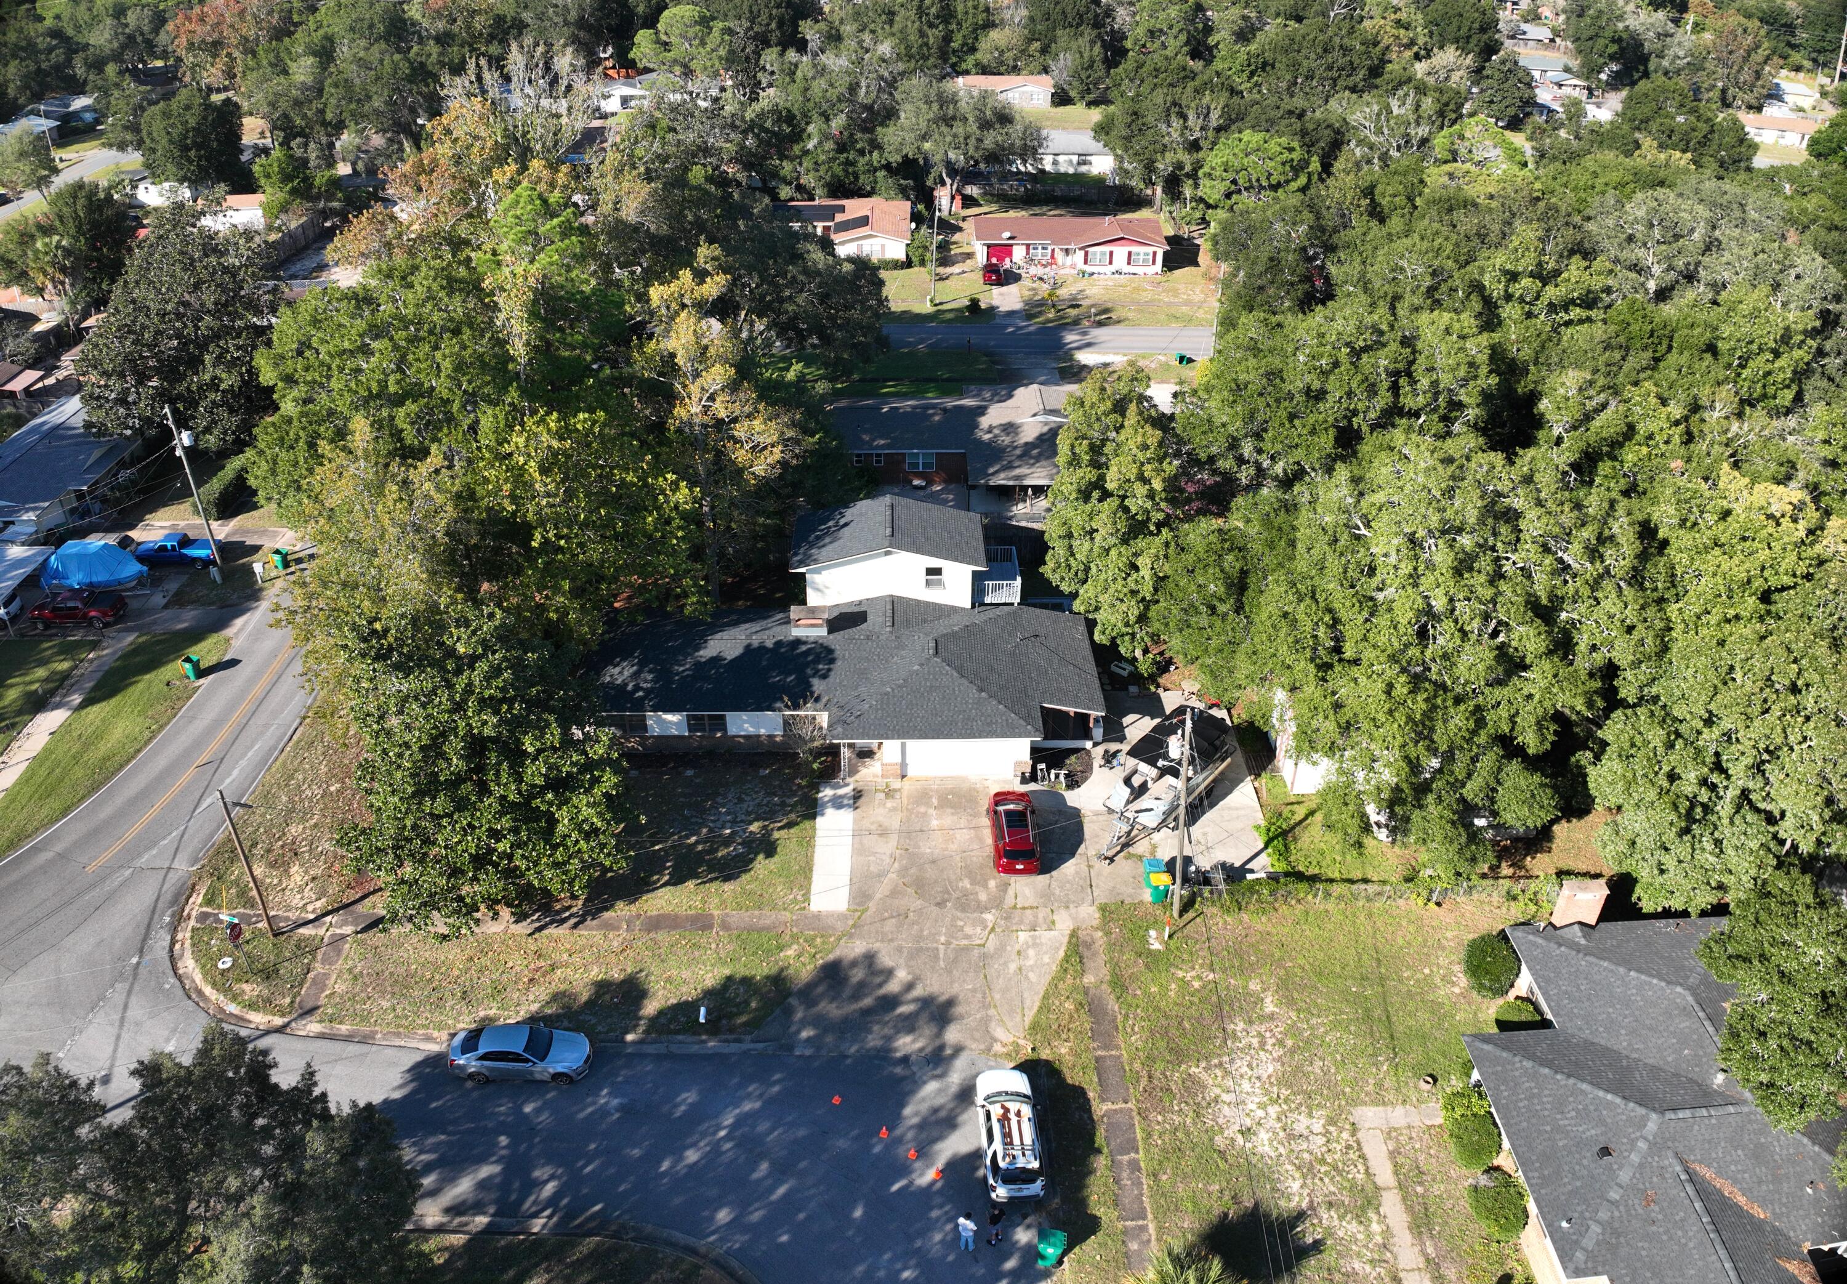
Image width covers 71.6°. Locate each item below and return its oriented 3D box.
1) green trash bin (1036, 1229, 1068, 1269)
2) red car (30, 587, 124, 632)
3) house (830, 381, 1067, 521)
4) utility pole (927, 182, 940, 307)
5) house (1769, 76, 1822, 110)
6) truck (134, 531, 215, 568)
[{"bbox_3d":[3.914,18.542,39.125,0.860,1.080,0.700,3,33,5],"label":"green trash bin"},{"bbox_3d":[-46.212,-1.836,69.900,4.880,1.740,1.820,-1,33,-1],"label":"red car"},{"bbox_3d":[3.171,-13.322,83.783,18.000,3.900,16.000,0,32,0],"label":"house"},{"bbox_3d":[1.137,-34.919,112.724,0.400,10.593,0.400,2,33,-1],"label":"utility pole"},{"bbox_3d":[164.065,-104.502,243.939,13.000,4.000,9.000,0,32,0],"label":"house"},{"bbox_3d":[-43.757,-5.397,75.457,4.850,1.660,1.770,1,33,2],"label":"truck"}]

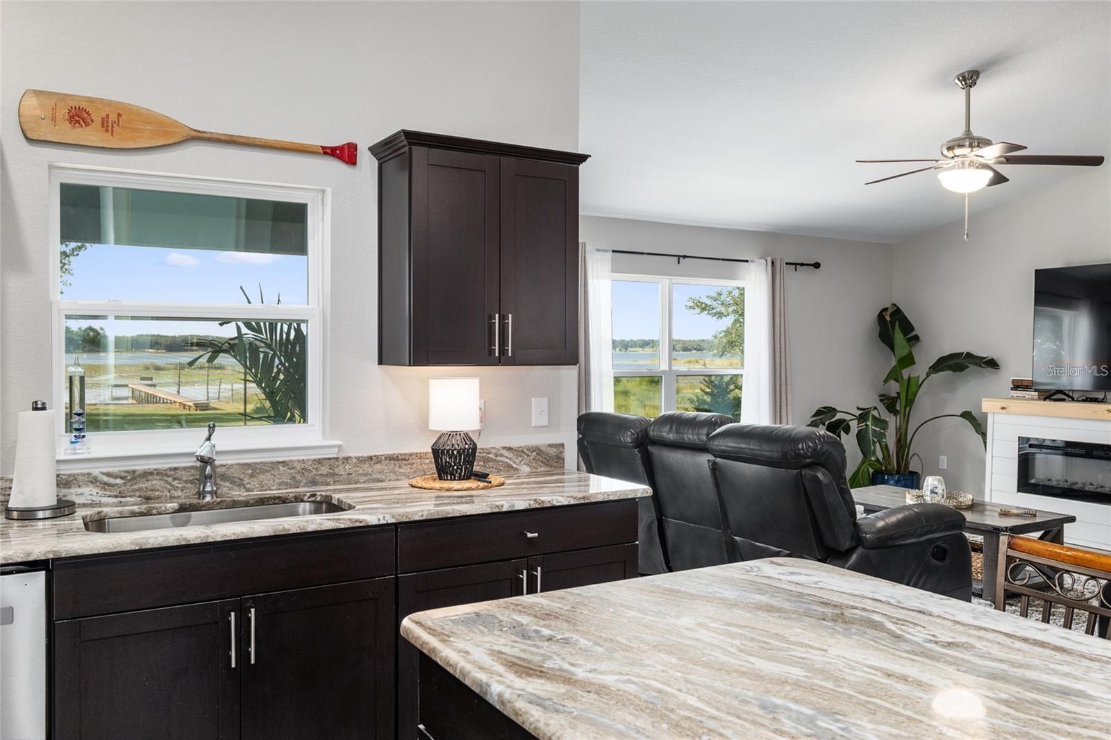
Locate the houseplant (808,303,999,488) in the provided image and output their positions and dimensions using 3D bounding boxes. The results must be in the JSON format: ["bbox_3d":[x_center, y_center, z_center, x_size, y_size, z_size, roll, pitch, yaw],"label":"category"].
[{"bbox_3d":[2.781,0.362,7.080,1.390,1.835,1.020,0,1,-30],"label":"houseplant"}]

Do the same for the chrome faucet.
[{"bbox_3d":[-1.144,0.307,2.836,0.065,0.250,0.200,0,2,-24],"label":"chrome faucet"}]

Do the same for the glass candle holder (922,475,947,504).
[{"bbox_3d":[2.317,0.737,5.281,0.132,0.170,0.132,-1,2,-31],"label":"glass candle holder"}]

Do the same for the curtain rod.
[{"bbox_3d":[0.943,-0.879,6.641,3.050,0.070,0.100,0,1,-30],"label":"curtain rod"}]

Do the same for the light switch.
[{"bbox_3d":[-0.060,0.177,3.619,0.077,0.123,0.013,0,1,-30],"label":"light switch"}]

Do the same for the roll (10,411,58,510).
[{"bbox_3d":[-1.564,0.264,2.591,0.120,0.283,0.120,-1,2,-31],"label":"roll"}]

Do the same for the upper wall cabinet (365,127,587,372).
[{"bbox_3d":[-0.280,-0.422,3.283,0.755,0.805,0.355,0,1,-30],"label":"upper wall cabinet"}]

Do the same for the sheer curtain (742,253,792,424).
[{"bbox_3d":[1.734,0.178,7.091,0.535,2.180,0.130,0,1,-30],"label":"sheer curtain"}]

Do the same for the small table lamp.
[{"bbox_3d":[-0.384,0.220,3.265,0.192,0.377,0.192,0,1,0],"label":"small table lamp"}]

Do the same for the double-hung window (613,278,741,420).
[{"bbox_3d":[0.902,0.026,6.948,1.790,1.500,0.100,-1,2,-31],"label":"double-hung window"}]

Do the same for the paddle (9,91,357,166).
[{"bbox_3d":[-1.191,-0.792,2.921,1.055,0.164,0.040,0,1,-30],"label":"paddle"}]

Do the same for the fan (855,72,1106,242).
[{"bbox_3d":[2.245,-1.169,4.748,1.270,0.910,1.270,-1,2,-31],"label":"fan"}]

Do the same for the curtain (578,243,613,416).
[{"bbox_3d":[0.168,0.191,6.179,0.570,2.180,0.130,0,1,-30],"label":"curtain"}]

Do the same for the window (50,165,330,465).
[{"bbox_3d":[-1.230,-0.183,2.987,0.895,0.945,0.110,-1,2,-31],"label":"window"}]

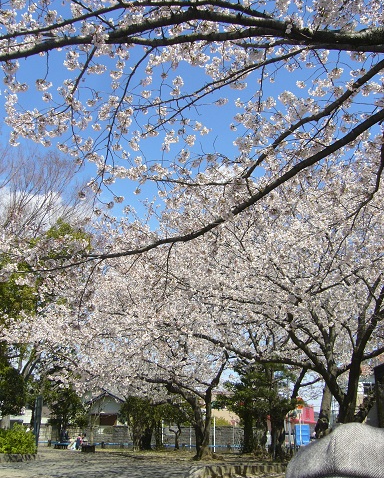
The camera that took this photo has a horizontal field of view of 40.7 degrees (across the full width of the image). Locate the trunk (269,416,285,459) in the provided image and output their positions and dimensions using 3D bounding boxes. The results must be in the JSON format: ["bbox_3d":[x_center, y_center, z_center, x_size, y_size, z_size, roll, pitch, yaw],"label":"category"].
[{"bbox_3d":[3.904,9.260,24.182,0.615,1.923,0.615,-2,-20,8],"label":"trunk"}]

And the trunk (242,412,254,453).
[{"bbox_3d":[3.220,11.090,29.769,0.591,2.222,0.591,-1,-20,6],"label":"trunk"}]

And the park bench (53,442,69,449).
[{"bbox_3d":[-7.684,12.262,30.754,1.250,0.430,0.450,1,-20,-1],"label":"park bench"}]

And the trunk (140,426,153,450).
[{"bbox_3d":[-2.721,12.129,31.630,0.690,1.382,0.690,2,-20,-4],"label":"trunk"}]

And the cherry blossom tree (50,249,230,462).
[{"bbox_3d":[-2.451,5.195,24.639,8.567,9.748,7.282,1,-20,0],"label":"cherry blossom tree"}]

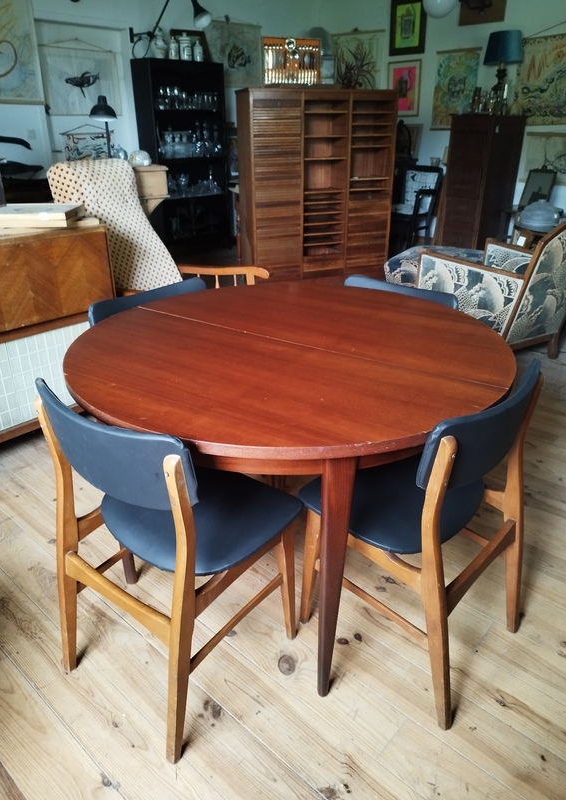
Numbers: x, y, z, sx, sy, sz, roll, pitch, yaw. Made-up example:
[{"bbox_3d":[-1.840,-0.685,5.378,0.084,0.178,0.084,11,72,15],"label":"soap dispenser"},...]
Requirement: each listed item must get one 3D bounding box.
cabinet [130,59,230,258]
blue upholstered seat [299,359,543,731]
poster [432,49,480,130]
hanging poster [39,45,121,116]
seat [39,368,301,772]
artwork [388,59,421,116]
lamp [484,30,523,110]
[{"bbox_3d":[-1.028,-2.515,5.891,0.810,1.830,0.370,-21,33,-35],"label":"cabinet"},{"bbox_3d":[0.341,0.278,1.377,0.490,0.785,0.480,22,34,38],"label":"blue upholstered seat"},{"bbox_3d":[1.717,-3.103,5.575,0.020,0.710,0.510,-22,34,-37],"label":"poster"},{"bbox_3d":[-1.921,-3.025,5.277,0.020,0.555,0.750,20,32,37],"label":"hanging poster"},{"bbox_3d":[-0.268,0.326,1.311,0.450,0.745,0.455,17,30,33],"label":"seat"},{"bbox_3d":[1.493,-3.848,6.857,0.455,0.600,0.030,20,32,37],"label":"artwork"},{"bbox_3d":[1.874,-2.821,4.828,0.345,0.660,0.345,-22,33,-36],"label":"lamp"}]

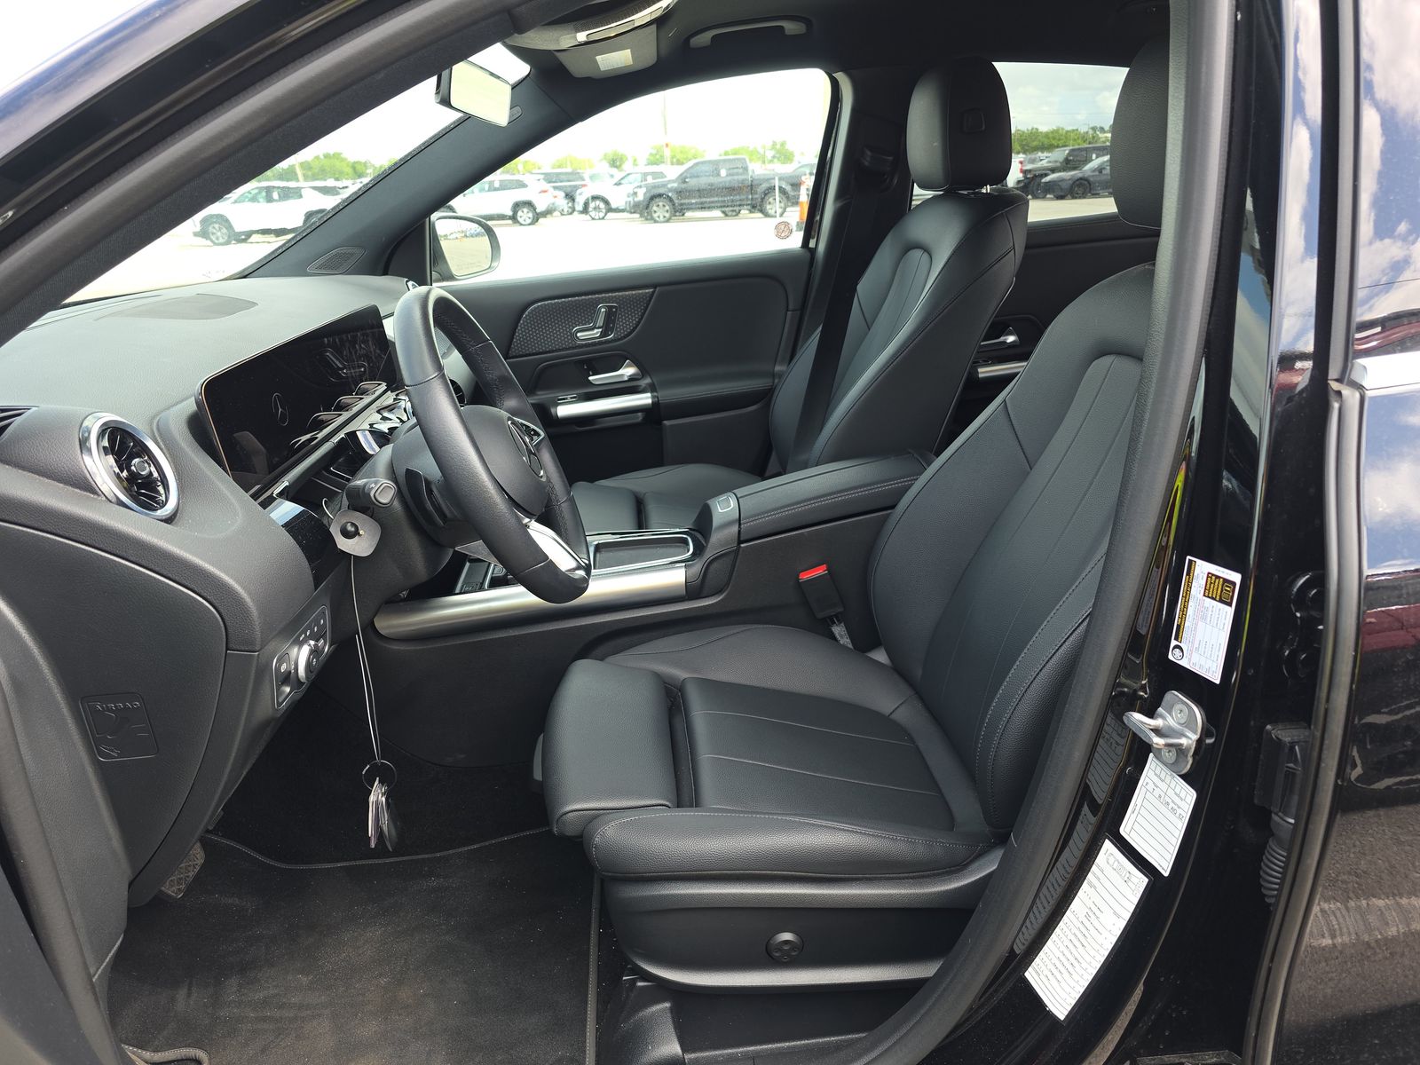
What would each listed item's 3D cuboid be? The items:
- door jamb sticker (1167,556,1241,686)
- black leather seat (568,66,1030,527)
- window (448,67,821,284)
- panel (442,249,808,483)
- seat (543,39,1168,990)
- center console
[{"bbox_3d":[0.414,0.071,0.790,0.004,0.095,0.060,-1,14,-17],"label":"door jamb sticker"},{"bbox_3d":[0.123,-0.350,1.788,0.825,0.965,0.530,-4,21,-4],"label":"black leather seat"},{"bbox_3d":[-0.183,-0.743,1.990,0.865,0.413,0.050,-4,42,-4],"label":"window"},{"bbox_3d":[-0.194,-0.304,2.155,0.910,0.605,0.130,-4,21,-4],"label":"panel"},{"bbox_3d":[0.194,-0.044,1.117,0.825,0.950,0.530,-4,21,-4],"label":"seat"},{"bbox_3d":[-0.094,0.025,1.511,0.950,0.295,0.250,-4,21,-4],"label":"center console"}]

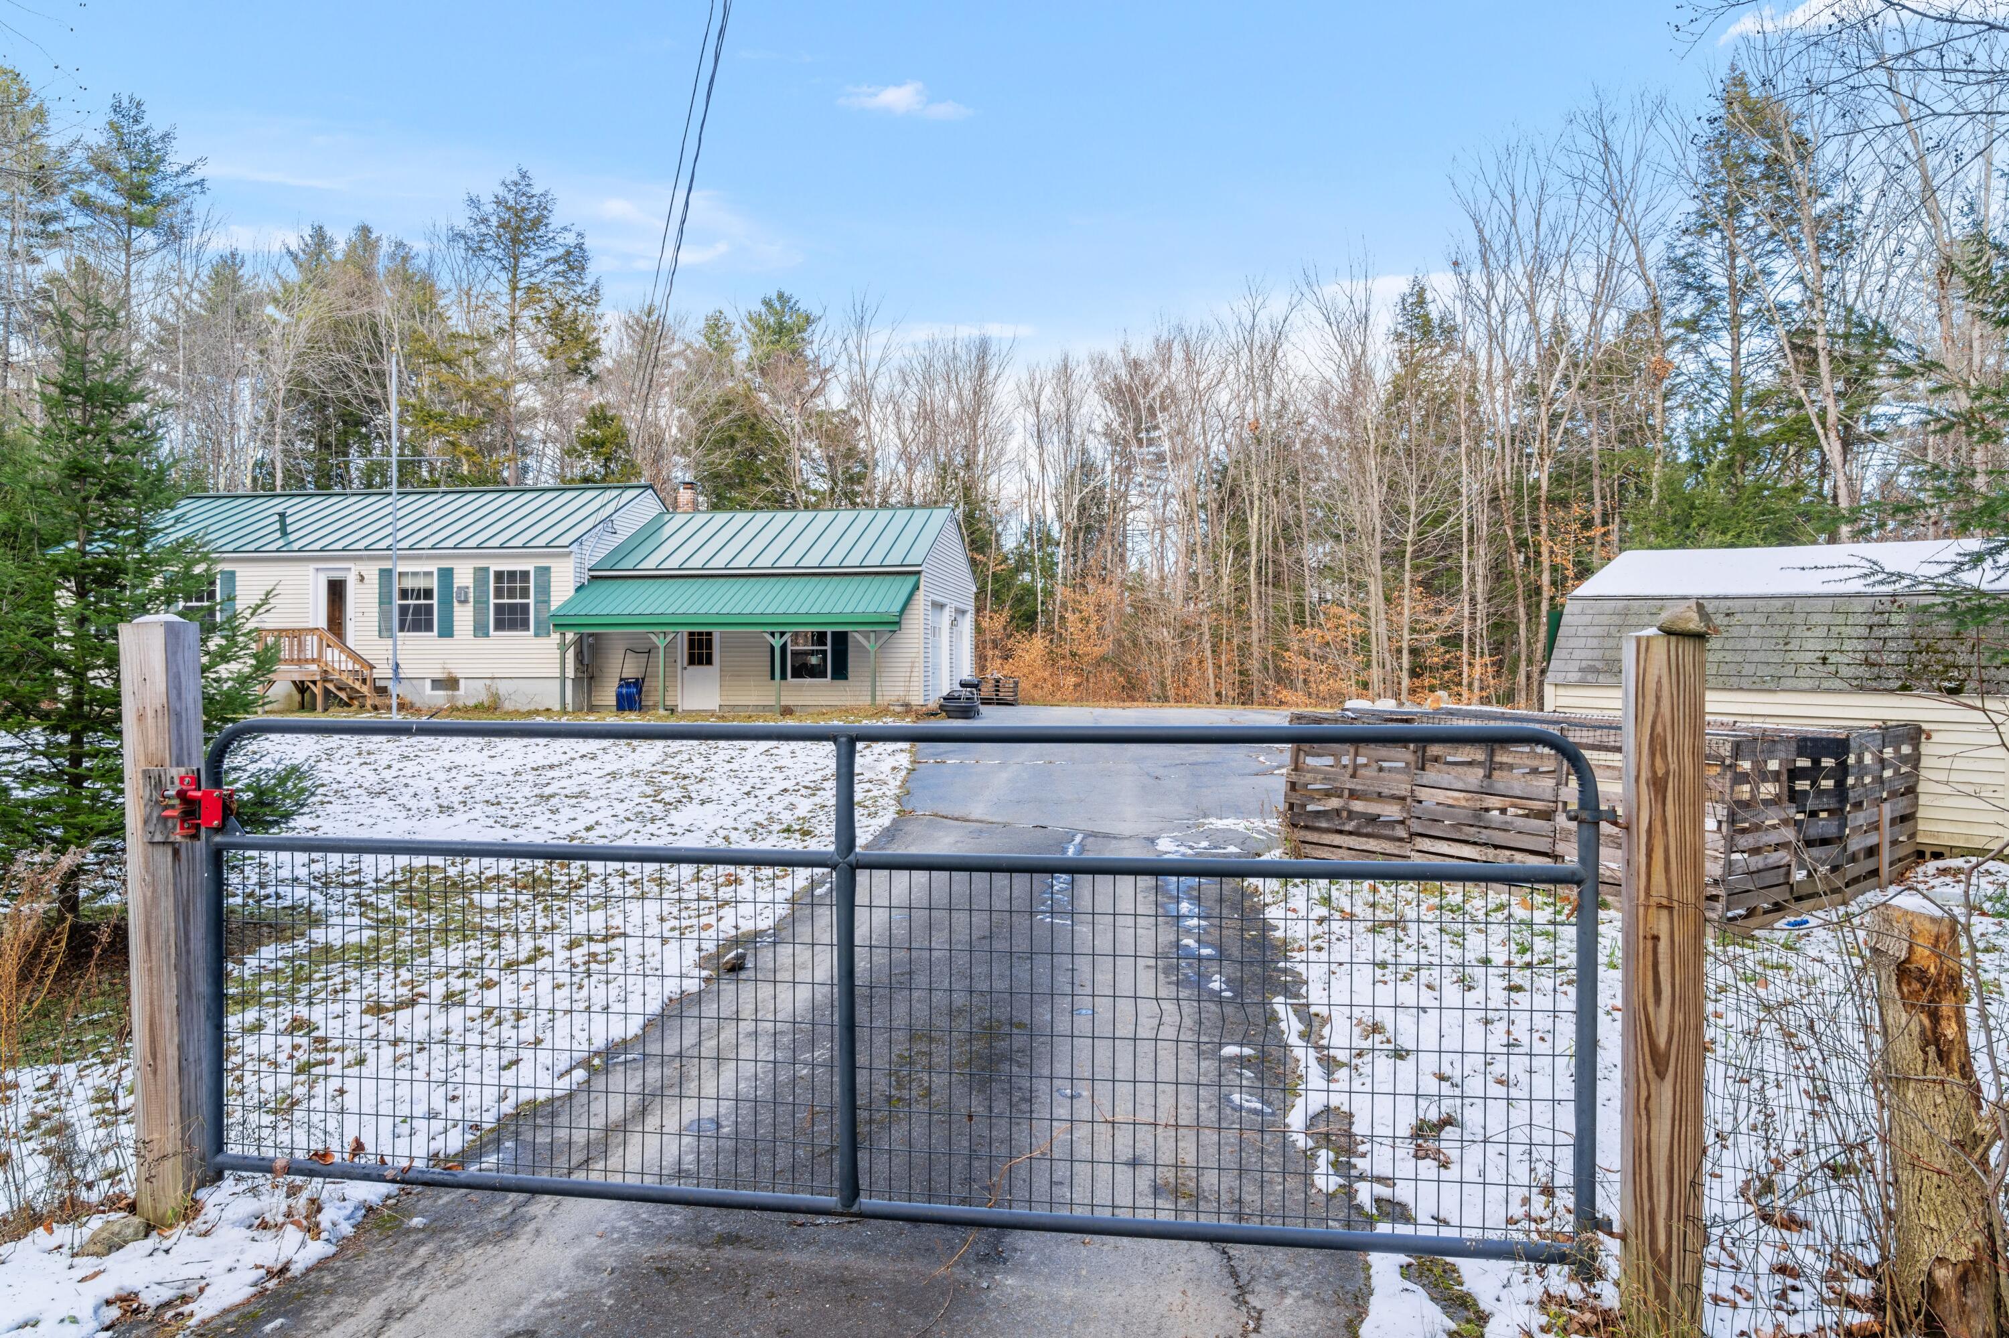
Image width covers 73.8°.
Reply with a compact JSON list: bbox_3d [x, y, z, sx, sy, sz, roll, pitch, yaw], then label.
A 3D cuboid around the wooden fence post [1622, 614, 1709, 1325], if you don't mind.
[{"bbox_3d":[1.445,0.710,2.940,0.140,1.560,0.140,0,0,14],"label":"wooden fence post"}]

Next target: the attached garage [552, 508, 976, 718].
[{"bbox_3d":[-4.950,-1.480,30.800,7.550,4.600,8.900,0,0,8],"label":"attached garage"}]

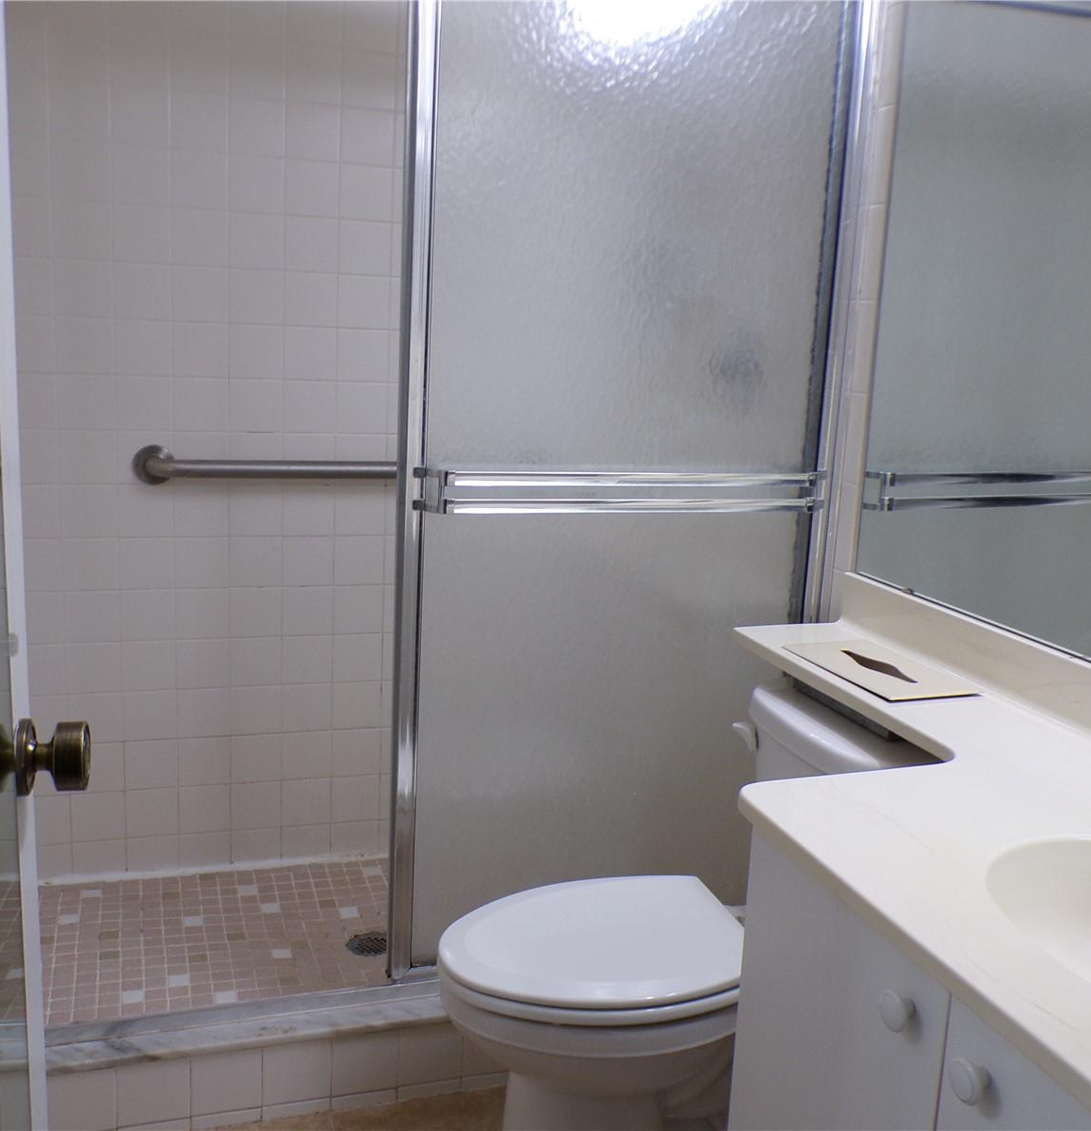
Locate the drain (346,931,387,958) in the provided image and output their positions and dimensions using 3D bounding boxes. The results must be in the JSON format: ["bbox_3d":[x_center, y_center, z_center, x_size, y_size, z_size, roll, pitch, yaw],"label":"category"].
[{"bbox_3d":[-0.348,0.761,2.447,0.102,0.010,0.102,-1,12,-18],"label":"drain"}]

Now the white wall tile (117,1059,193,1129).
[{"bbox_3d":[-0.614,0.824,1.915,0.108,0.106,0.010,-1,12,-18],"label":"white wall tile"}]

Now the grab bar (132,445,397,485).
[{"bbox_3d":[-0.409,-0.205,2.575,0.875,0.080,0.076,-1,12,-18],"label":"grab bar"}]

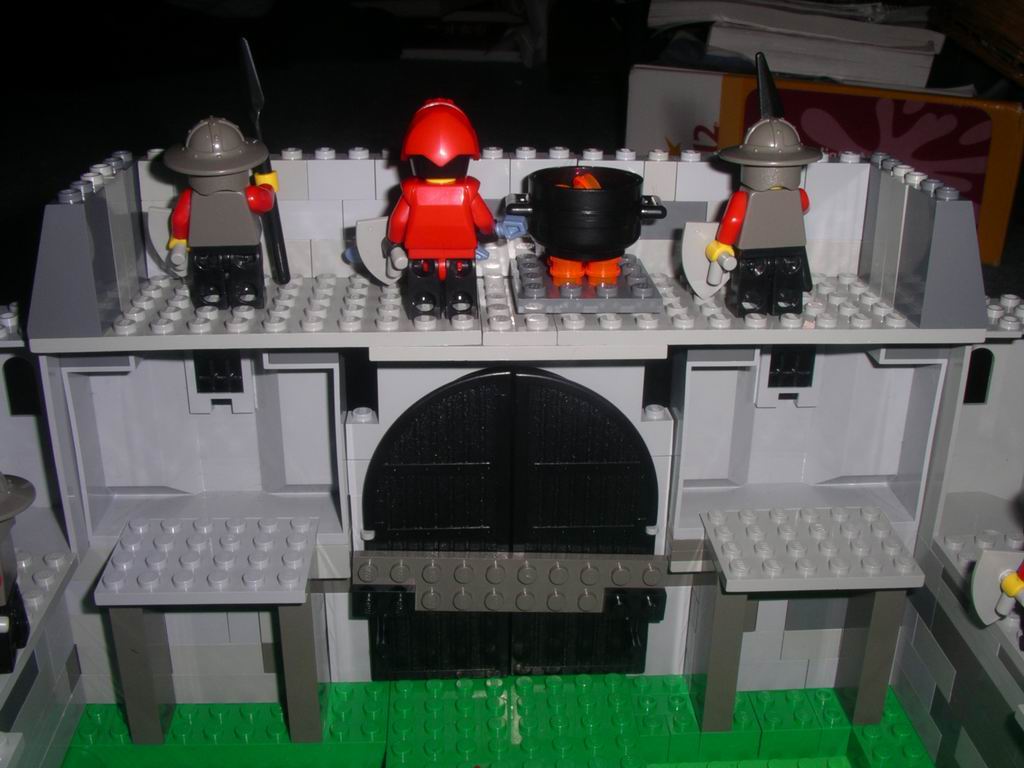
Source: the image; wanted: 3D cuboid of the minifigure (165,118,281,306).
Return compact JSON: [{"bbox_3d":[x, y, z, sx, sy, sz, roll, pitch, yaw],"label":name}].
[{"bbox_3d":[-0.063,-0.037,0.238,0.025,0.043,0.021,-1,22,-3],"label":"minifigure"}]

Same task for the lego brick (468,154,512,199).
[{"bbox_3d":[-0.009,-0.051,0.264,0.016,0.011,0.008,-1,23,-3],"label":"lego brick"}]

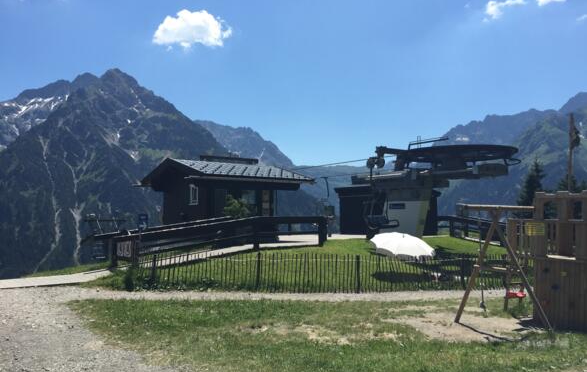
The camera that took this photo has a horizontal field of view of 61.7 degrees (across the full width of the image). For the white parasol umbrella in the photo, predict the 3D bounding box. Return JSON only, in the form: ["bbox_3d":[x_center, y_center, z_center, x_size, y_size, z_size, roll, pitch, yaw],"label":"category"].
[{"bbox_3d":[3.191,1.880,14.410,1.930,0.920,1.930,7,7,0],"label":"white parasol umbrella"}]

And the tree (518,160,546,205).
[{"bbox_3d":[17.791,1.428,36.000,4.100,7.200,4.100,0,-3,0],"label":"tree"}]

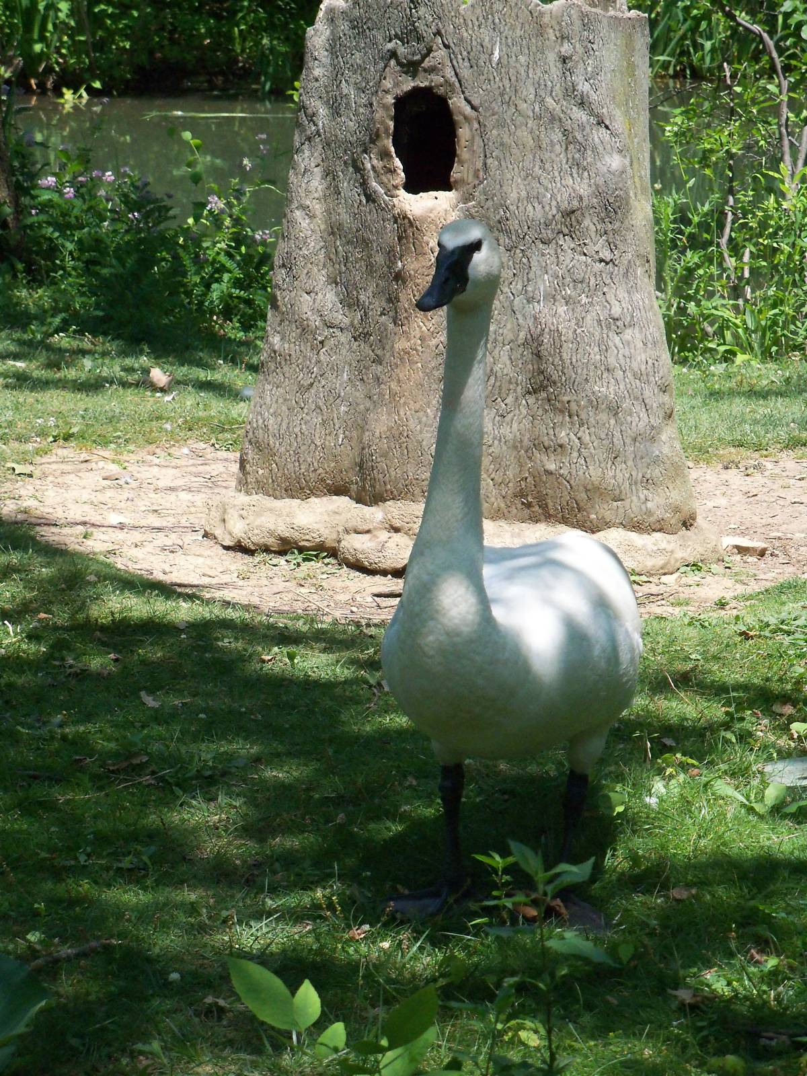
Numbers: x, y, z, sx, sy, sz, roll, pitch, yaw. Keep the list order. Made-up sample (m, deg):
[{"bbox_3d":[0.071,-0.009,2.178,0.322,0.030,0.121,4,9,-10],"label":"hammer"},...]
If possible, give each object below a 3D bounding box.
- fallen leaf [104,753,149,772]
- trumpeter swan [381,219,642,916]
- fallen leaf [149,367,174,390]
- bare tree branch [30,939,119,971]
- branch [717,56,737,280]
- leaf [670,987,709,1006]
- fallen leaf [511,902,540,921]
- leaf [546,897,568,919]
[{"bbox_3d":[-0.501,0.407,6.983,0.078,0.020,0.055,0,10,0],"label":"fallen leaf"},{"bbox_3d":[0.177,0.018,6.088,0.350,1.096,0.750,4,11,22],"label":"trumpeter swan"},{"bbox_3d":[-0.753,-0.495,11.982,0.080,0.060,0.060,0,10,0],"label":"fallen leaf"},{"bbox_3d":[-0.491,0.624,5.763,0.022,0.020,0.165,9,14,42],"label":"bare tree branch"},{"bbox_3d":[1.075,-1.209,12.809,0.064,0.742,0.090,0,10,0],"label":"branch"},{"bbox_3d":[0.411,0.660,5.550,0.056,0.018,0.040,0,10,0],"label":"leaf"},{"bbox_3d":[0.191,0.581,5.990,0.045,0.022,0.040,0,10,0],"label":"fallen leaf"},{"bbox_3d":[0.240,0.576,6.004,0.036,0.026,0.036,0,10,0],"label":"leaf"}]

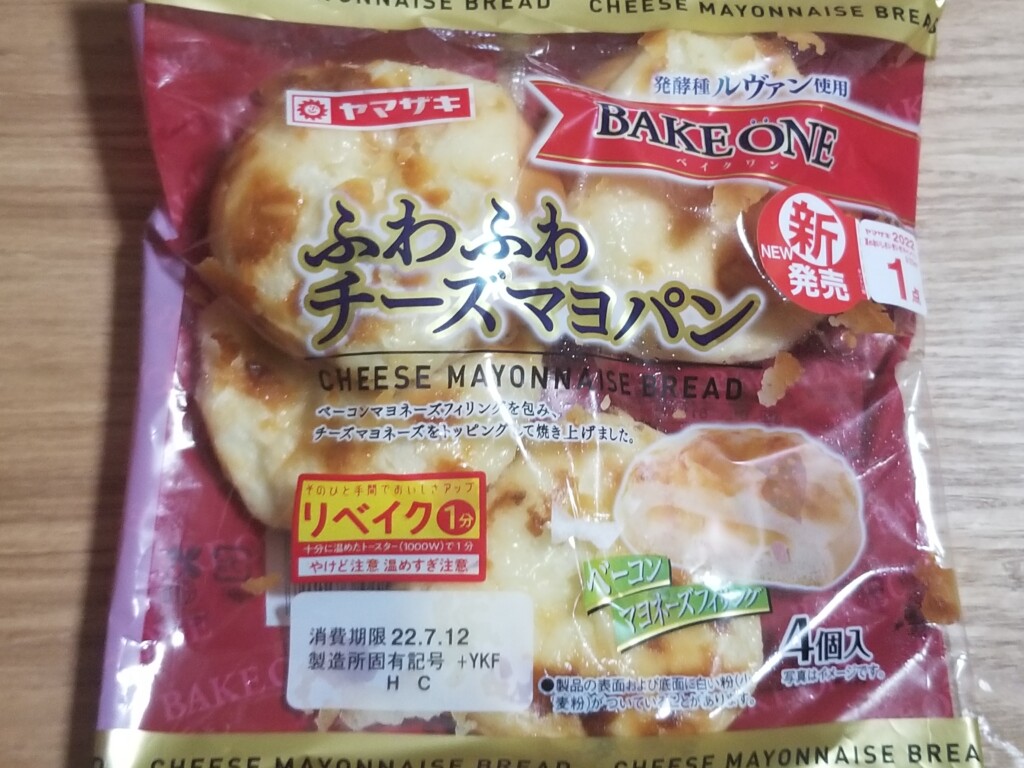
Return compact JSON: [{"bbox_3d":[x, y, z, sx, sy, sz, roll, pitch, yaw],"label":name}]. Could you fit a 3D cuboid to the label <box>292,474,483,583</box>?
[{"bbox_3d":[-0.031,0.036,0.196,0.049,0.003,0.027,1,84,2],"label":"label"}]

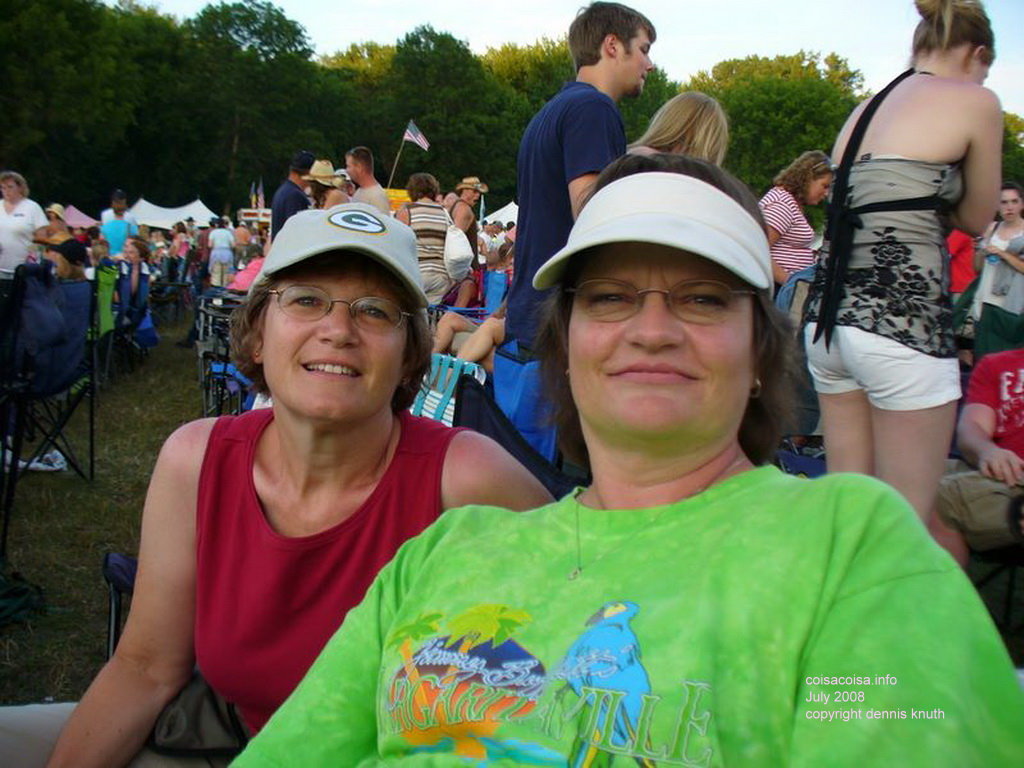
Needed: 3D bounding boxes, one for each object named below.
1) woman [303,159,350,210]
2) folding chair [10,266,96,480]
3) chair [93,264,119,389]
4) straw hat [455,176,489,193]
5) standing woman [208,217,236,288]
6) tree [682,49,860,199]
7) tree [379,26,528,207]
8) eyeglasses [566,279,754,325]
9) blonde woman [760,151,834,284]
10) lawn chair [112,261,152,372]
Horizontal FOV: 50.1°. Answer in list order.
[{"bbox_3d":[-1.478,-0.907,8.697,0.400,1.740,0.460,5,7,30],"label":"woman"},{"bbox_3d":[-2.111,-0.050,4.720,0.560,0.920,0.660,2,7,14],"label":"folding chair"},{"bbox_3d":[-3.139,-0.450,8.000,0.580,0.920,0.680,2,7,10],"label":"chair"},{"bbox_3d":[-0.385,-1.896,10.400,0.370,0.150,0.320,10,8,7],"label":"straw hat"},{"bbox_3d":[-5.248,-2.207,19.891,0.480,1.620,0.330,0,6,-8],"label":"standing woman"},{"bbox_3d":[11.872,-9.846,50.598,8.600,10.665,8.000,1,6,0],"label":"tree"},{"bbox_3d":[-3.192,-12.324,58.747,8.200,13.327,7.800,1,6,0],"label":"tree"},{"bbox_3d":[0.114,-0.059,0.839,0.138,0.040,0.135,0,-1,11],"label":"eyeglasses"},{"bbox_3d":[1.612,-0.513,6.291,0.520,1.630,0.460,1,6,5],"label":"blonde woman"},{"bbox_3d":[-3.260,-0.555,9.000,0.580,0.920,0.680,2,7,10],"label":"lawn chair"}]

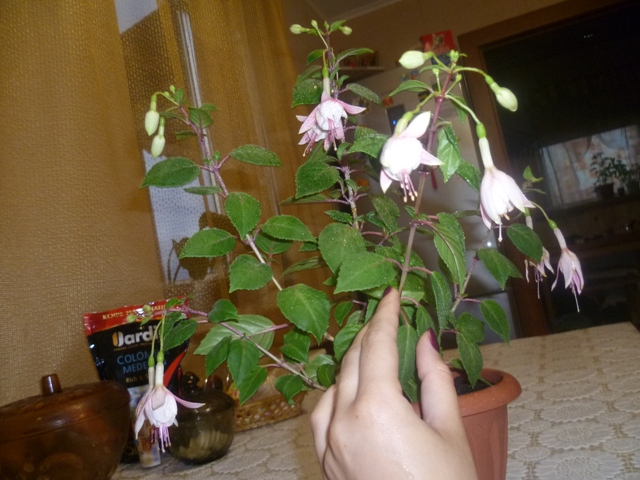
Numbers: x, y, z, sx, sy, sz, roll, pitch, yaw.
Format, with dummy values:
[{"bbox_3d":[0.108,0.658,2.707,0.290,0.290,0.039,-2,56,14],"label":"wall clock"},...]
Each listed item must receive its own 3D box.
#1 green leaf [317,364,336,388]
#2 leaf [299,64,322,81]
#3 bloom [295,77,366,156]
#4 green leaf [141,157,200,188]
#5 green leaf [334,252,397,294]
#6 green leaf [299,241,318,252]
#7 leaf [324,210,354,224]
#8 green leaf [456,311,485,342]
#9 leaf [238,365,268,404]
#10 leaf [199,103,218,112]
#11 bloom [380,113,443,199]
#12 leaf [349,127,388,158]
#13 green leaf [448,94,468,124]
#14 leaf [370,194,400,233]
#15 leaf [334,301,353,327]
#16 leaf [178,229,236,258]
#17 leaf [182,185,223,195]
[{"bbox_3d":[0.007,0.127,0.480,0.018,0.022,0.007,2,-21,-18],"label":"green leaf"},{"bbox_3d":[-0.009,-0.153,0.470,0.023,0.016,0.012,-13,-18,1],"label":"leaf"},{"bbox_3d":[0.011,-0.124,0.520,0.065,0.074,0.058,-11,-8,0],"label":"bloom"},{"bbox_3d":[-0.140,-0.061,0.483,0.058,0.041,0.010,-20,-35,-3],"label":"green leaf"},{"bbox_3d":[0.030,0.022,0.345,0.042,0.028,0.011,-34,-26,-11],"label":"green leaf"},{"bbox_3d":[-0.009,0.006,0.470,0.024,0.015,0.008,-7,-37,-5],"label":"green leaf"},{"bbox_3d":[0.018,-0.021,0.475,0.027,0.009,0.012,20,12,9],"label":"leaf"},{"bbox_3d":[0.131,0.076,0.450,0.025,0.026,0.009,9,-26,5],"label":"green leaf"},{"bbox_3d":[-0.056,0.121,0.432,0.021,0.037,0.009,31,-16,12],"label":"leaf"},{"bbox_3d":[-0.098,-0.117,0.455,0.019,0.010,0.013,-2,18,-7],"label":"leaf"},{"bbox_3d":[0.066,-0.062,0.380,0.045,0.058,0.043,-6,-20,11],"label":"bloom"},{"bbox_3d":[0.044,-0.087,0.460,0.038,0.030,0.014,-3,-25,-8],"label":"leaf"},{"bbox_3d":[0.118,-0.109,0.432,0.016,0.032,0.009,-3,-26,-25],"label":"green leaf"},{"bbox_3d":[0.059,-0.024,0.470,0.019,0.036,0.013,-32,-6,14],"label":"leaf"},{"bbox_3d":[0.020,0.064,0.450,0.015,0.025,0.007,23,-16,7],"label":"leaf"},{"bbox_3d":[-0.103,0.005,0.477,0.054,0.036,0.010,-21,-35,-4],"label":"leaf"},{"bbox_3d":[-0.111,-0.047,0.488,0.038,0.008,0.018,3,30,2],"label":"leaf"}]

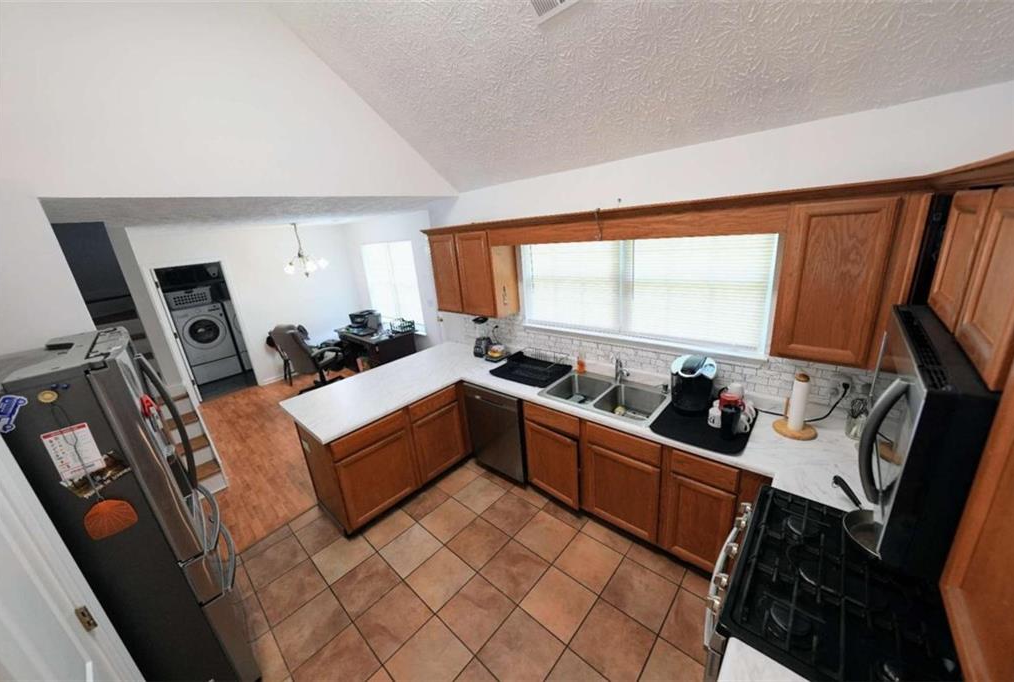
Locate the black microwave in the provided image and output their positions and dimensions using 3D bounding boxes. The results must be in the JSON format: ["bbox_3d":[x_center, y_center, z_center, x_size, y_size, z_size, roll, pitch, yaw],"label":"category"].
[{"bbox_3d":[1.196,0.223,0.835,0.420,0.420,0.740,10,22,42],"label":"black microwave"}]

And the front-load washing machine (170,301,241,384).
[{"bbox_3d":[-5.696,0.006,6.473,0.760,1.355,0.686,10,22,42],"label":"front-load washing machine"}]

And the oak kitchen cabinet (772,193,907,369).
[{"bbox_3d":[1.530,-0.287,1.626,0.340,0.745,0.325,10,23,41],"label":"oak kitchen cabinet"}]

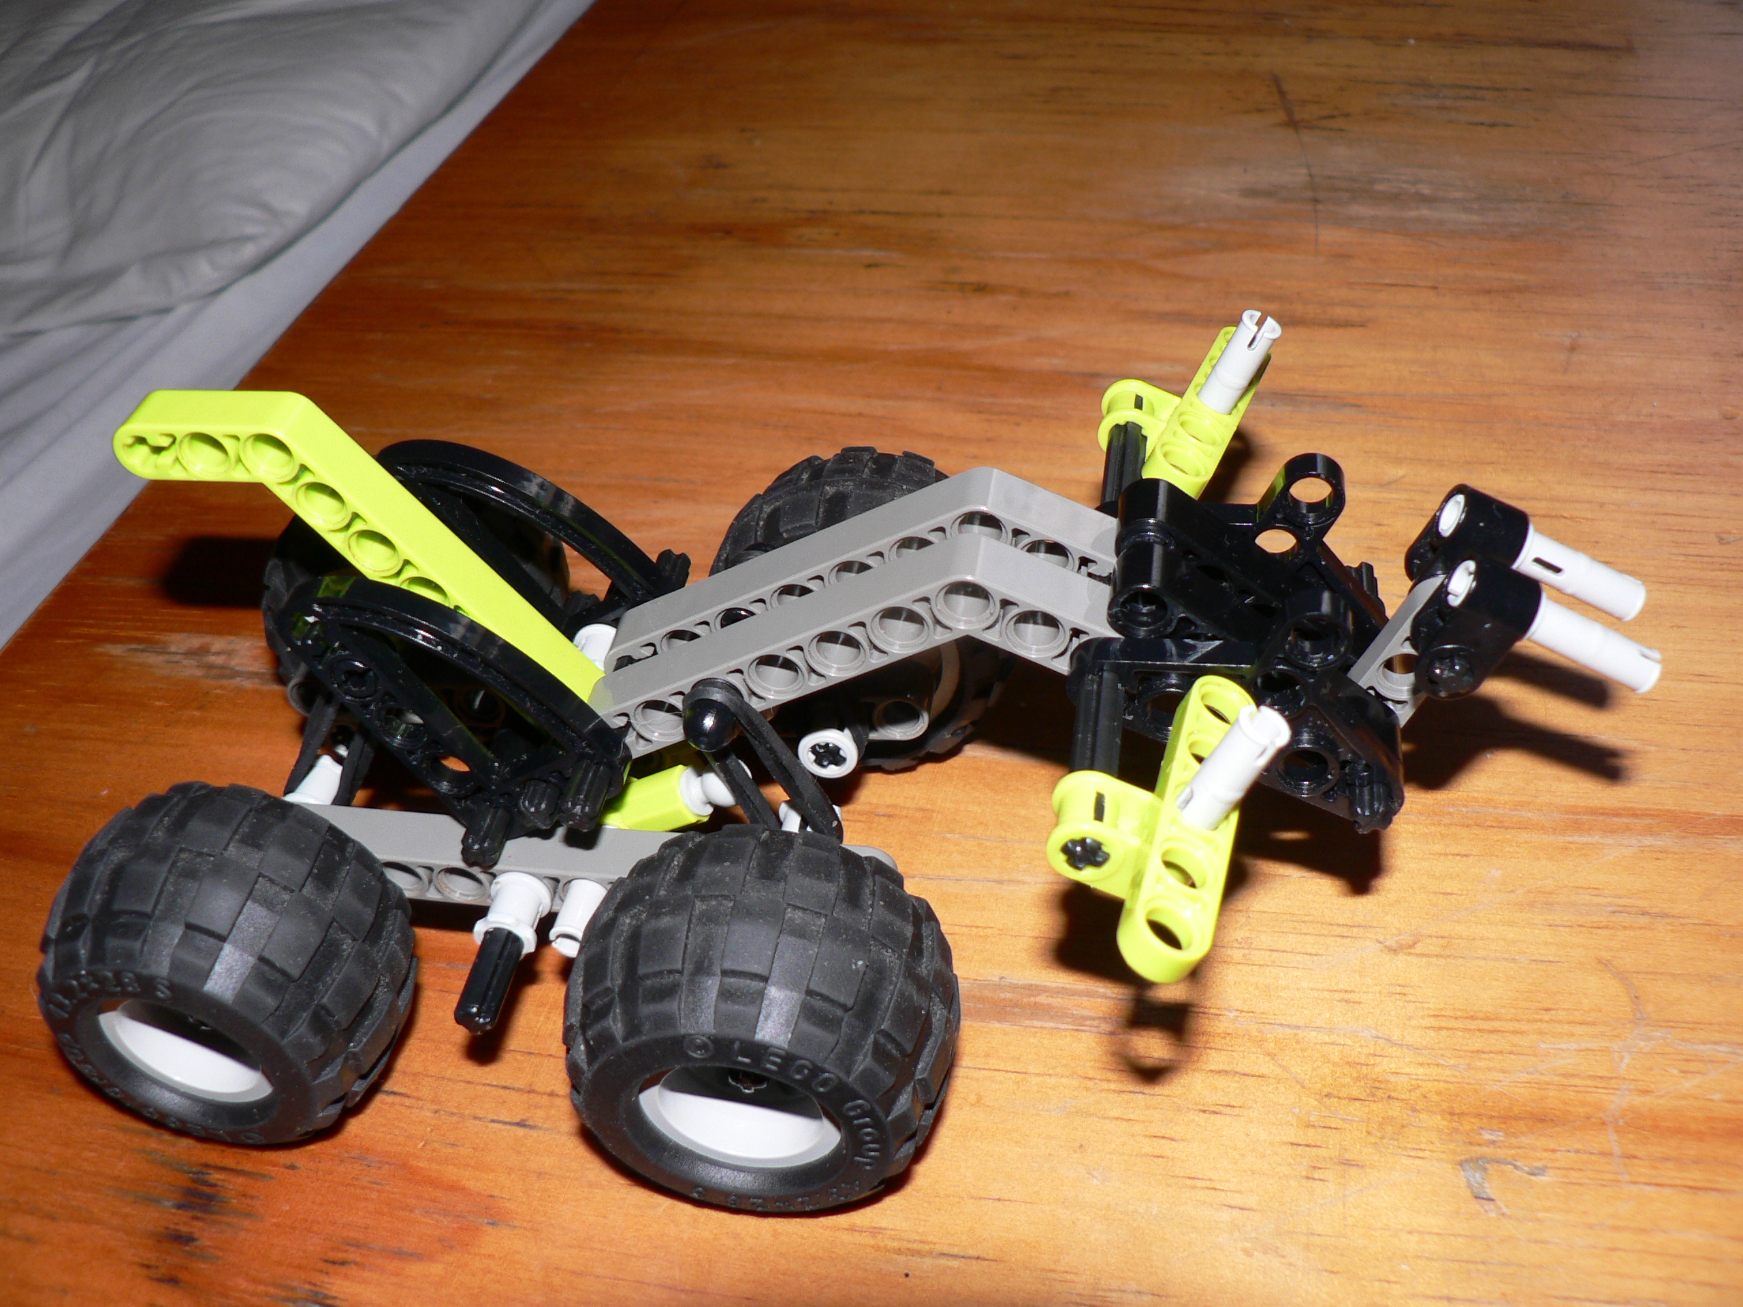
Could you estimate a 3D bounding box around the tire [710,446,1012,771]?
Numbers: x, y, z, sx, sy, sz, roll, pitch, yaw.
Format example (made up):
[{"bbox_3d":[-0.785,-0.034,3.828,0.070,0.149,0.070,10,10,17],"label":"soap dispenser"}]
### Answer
[{"bbox_3d":[-0.001,-0.006,0.253,0.043,0.043,0.028,2,34,4],"label":"tire"}]

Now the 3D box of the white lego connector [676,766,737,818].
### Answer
[{"bbox_3d":[-0.018,0.015,0.207,0.009,0.006,0.006,-21,33,26],"label":"white lego connector"}]

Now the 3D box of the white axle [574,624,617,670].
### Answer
[{"bbox_3d":[-0.034,0.000,0.225,0.007,0.007,0.007,4,40,8],"label":"white axle"}]

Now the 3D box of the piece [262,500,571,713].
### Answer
[{"bbox_3d":[-0.064,-0.008,0.256,0.043,0.043,0.028,2,34,4],"label":"piece"}]

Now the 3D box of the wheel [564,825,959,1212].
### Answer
[{"bbox_3d":[-0.012,0.040,0.198,0.043,0.043,0.028,3,44,9],"label":"wheel"}]

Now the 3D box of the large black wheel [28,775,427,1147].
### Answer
[{"bbox_3d":[-0.073,0.036,0.207,0.043,0.043,0.028,3,44,9],"label":"large black wheel"}]

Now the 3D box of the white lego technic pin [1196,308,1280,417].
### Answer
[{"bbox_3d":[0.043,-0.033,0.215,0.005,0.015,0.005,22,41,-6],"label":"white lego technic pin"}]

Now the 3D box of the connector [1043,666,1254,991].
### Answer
[{"bbox_3d":[0.025,0.017,0.175,0.016,0.012,0.040,27,41,-1],"label":"connector"}]

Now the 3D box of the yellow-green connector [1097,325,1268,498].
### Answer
[{"bbox_3d":[0.036,-0.029,0.221,0.016,0.012,0.040,31,41,4],"label":"yellow-green connector"}]

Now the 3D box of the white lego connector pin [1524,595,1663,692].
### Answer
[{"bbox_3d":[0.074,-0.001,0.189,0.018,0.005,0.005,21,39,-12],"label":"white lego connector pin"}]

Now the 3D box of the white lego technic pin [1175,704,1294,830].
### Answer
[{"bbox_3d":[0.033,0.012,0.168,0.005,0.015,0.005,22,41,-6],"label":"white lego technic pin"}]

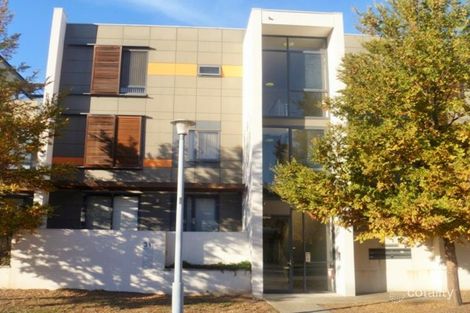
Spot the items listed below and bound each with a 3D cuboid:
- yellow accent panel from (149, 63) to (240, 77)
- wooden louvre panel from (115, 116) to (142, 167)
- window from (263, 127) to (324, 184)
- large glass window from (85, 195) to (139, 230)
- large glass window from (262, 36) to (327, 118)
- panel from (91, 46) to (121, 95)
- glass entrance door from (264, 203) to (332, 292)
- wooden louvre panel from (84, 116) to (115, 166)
[{"bbox_3d":[-1.579,-3.456,18.383,3.771,0.494,0.060,1,-13,-3],"label":"yellow accent panel"},{"bbox_3d":[-4.080,-0.572,17.474,0.970,2.006,0.070,1,-13,-3],"label":"wooden louvre panel"},{"bbox_3d":[2.116,0.059,15.889,2.413,2.199,0.100,1,-13,-3],"label":"window"},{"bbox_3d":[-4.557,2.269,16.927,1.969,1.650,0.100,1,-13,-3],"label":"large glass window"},{"bbox_3d":[2.159,-2.900,16.573,2.433,3.146,0.100,1,-13,-3],"label":"large glass window"},{"bbox_3d":[-5.050,-3.436,18.027,1.072,2.055,0.070,1,-13,-3],"label":"panel"},{"bbox_3d":[2.098,3.005,15.210,2.443,2.957,0.100,1,-13,-3],"label":"glass entrance door"},{"bbox_3d":[-5.099,-0.602,17.372,1.079,2.005,0.070,1,-13,-3],"label":"wooden louvre panel"}]

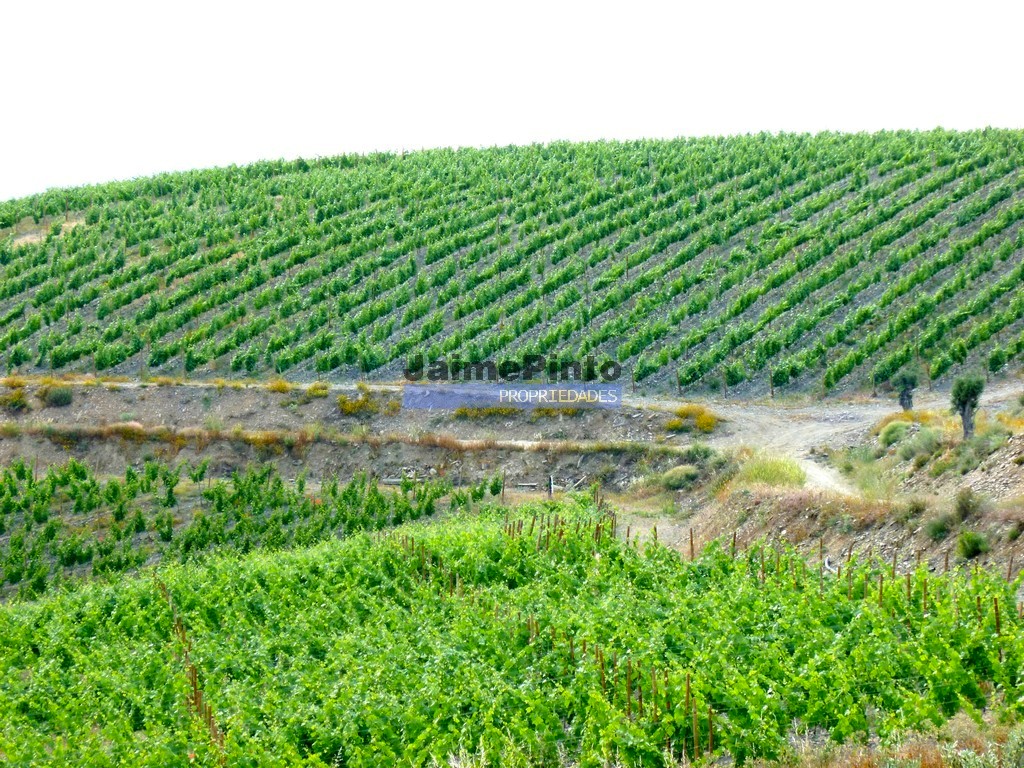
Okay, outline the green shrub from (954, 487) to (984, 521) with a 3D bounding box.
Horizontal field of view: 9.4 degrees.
[{"bbox_3d":[13.551,3.539,184.000,0.889,1.007,0.800,0,1,0],"label":"green shrub"}]

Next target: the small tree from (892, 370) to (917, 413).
[{"bbox_3d":[17.229,0.285,272.000,1.138,2.014,1.138,0,1,0],"label":"small tree"}]

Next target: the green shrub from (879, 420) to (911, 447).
[{"bbox_3d":[14.100,1.825,229.000,1.180,0.958,1.062,0,1,0],"label":"green shrub"}]

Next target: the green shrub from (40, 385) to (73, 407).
[{"bbox_3d":[-23.610,0.596,322.000,1.659,1.140,1.410,0,1,0],"label":"green shrub"}]

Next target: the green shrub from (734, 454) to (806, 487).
[{"bbox_3d":[8.239,2.757,198.000,2.295,1.020,1.836,0,1,0],"label":"green shrub"}]

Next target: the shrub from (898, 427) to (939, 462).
[{"bbox_3d":[14.527,2.162,222.000,1.429,1.287,1.287,0,1,0],"label":"shrub"}]

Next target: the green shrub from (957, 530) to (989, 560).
[{"bbox_3d":[13.047,4.576,176.000,0.907,0.850,0.816,0,1,0],"label":"green shrub"}]

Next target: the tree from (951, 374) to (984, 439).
[{"bbox_3d":[17.451,0.862,238.000,1.303,2.529,1.303,0,1,0],"label":"tree"}]

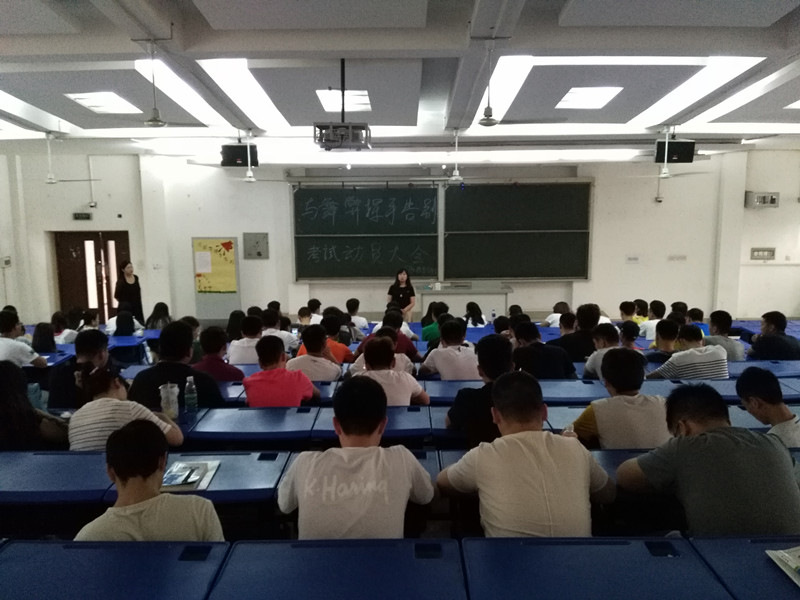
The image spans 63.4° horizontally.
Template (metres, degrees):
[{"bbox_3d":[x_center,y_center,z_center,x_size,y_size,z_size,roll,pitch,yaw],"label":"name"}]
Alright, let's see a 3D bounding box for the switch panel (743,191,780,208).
[{"bbox_3d":[6.601,-1.822,11.800,0.456,0.288,0.240,0,7,0],"label":"switch panel"}]

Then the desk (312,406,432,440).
[{"bbox_3d":[-0.128,0.953,3.274,0.580,0.730,0.380,0,8,0],"label":"desk"}]

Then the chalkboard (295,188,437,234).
[{"bbox_3d":[-0.656,-1.682,12.300,2.699,0.879,0.050,0,7,0],"label":"chalkboard"}]

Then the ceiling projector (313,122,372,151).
[{"bbox_3d":[-0.516,-1.468,5.811,0.520,0.250,0.420,0,8,0],"label":"ceiling projector"}]

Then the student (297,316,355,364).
[{"bbox_3d":[-0.649,0.729,5.793,0.508,1.216,0.720,0,7,0],"label":"student"}]

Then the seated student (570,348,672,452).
[{"bbox_3d":[0.949,0.782,2.960,0.492,1.180,0.720,-2,8,-8],"label":"seated student"}]

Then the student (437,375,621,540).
[{"bbox_3d":[0.418,0.820,2.197,0.590,1.200,0.680,0,8,0],"label":"student"}]

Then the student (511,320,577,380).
[{"bbox_3d":[0.952,0.738,4.786,0.561,1.228,0.720,-1,8,-1],"label":"student"}]

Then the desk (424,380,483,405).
[{"bbox_3d":[0.460,0.926,4.249,0.580,0.730,0.380,0,8,0],"label":"desk"}]

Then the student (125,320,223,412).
[{"bbox_3d":[-1.264,0.739,3.970,0.541,1.302,0.750,0,7,0],"label":"student"}]

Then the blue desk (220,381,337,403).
[{"bbox_3d":[-0.700,0.936,4.259,0.580,0.730,0.380,0,8,0],"label":"blue desk"}]

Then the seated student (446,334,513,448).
[{"bbox_3d":[0.462,0.770,3.106,0.520,1.250,0.680,0,8,0],"label":"seated student"}]

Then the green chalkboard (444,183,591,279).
[{"bbox_3d":[2.199,-1.280,12.122,2.740,1.806,0.080,0,8,0],"label":"green chalkboard"}]

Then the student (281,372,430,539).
[{"bbox_3d":[-0.136,0.834,2.180,0.504,1.179,0.750,0,7,0],"label":"student"}]

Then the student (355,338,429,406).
[{"bbox_3d":[-0.049,0.795,3.980,0.458,1.166,0.720,0,7,0],"label":"student"}]

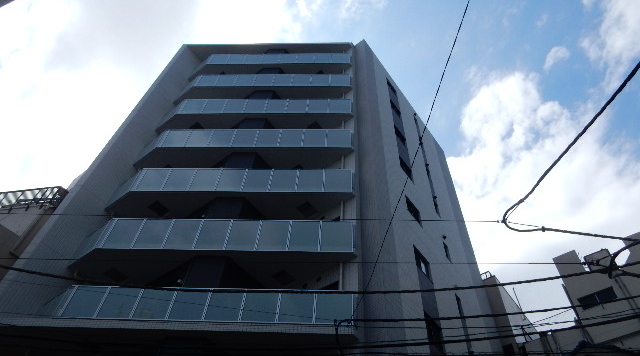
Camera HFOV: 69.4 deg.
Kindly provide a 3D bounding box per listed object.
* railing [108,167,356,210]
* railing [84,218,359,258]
[{"bbox_3d":[-3.372,0.427,17.374,9.345,1.412,0.957,0,-53,3],"label":"railing"},{"bbox_3d":[-3.512,2.144,15.076,9.345,1.412,0.957,0,-53,3],"label":"railing"}]

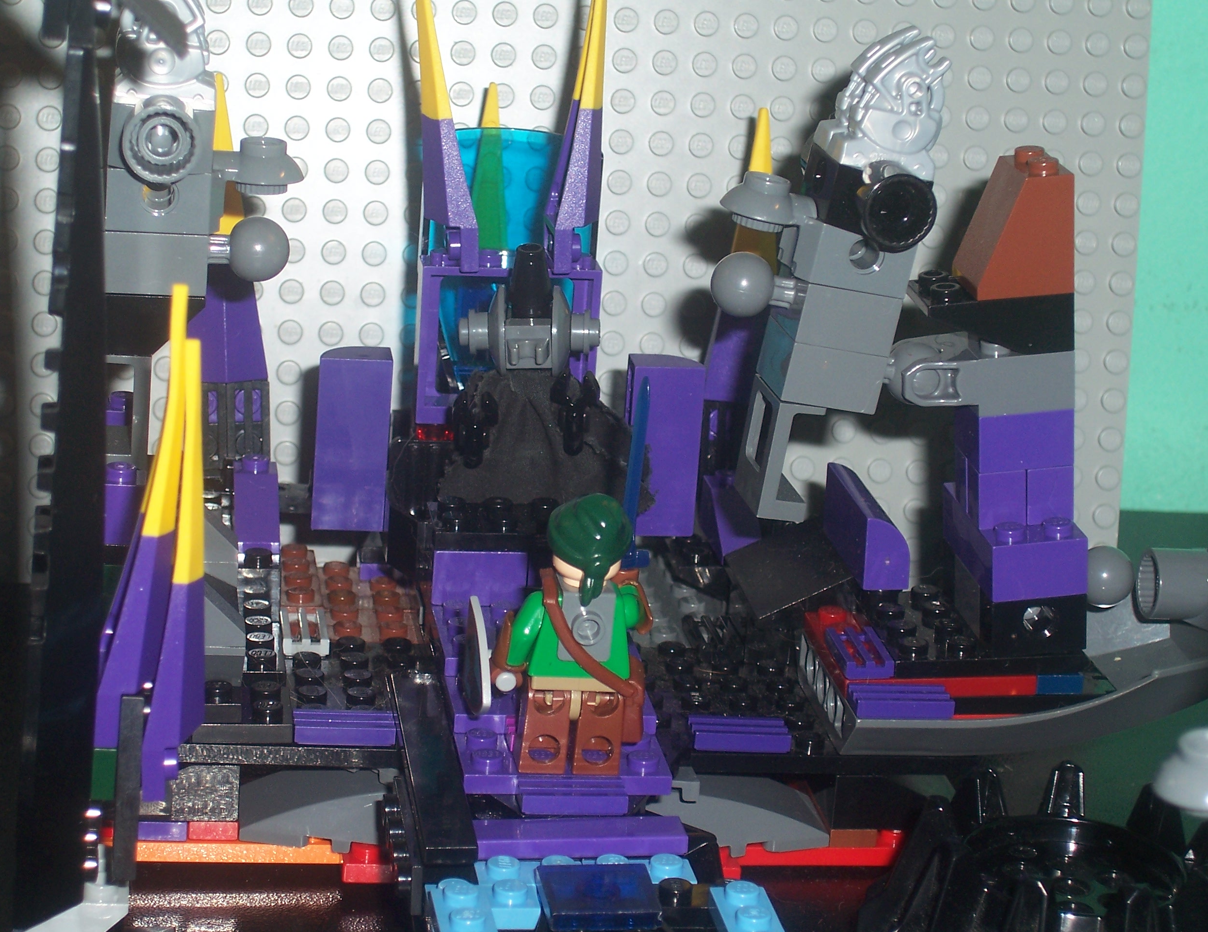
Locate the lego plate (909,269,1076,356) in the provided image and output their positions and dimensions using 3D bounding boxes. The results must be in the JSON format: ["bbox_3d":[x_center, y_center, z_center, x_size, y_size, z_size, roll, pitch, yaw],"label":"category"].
[{"bbox_3d":[0.062,-0.025,0.475,0.024,0.011,0.016,-5,19,-6],"label":"lego plate"}]

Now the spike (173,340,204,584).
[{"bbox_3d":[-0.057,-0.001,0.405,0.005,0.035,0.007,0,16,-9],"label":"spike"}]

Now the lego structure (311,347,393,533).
[{"bbox_3d":[-0.045,-0.005,0.528,0.013,0.032,0.008,2,17,-9],"label":"lego structure"}]

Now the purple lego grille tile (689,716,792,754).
[{"bbox_3d":[0.022,0.044,0.480,0.016,0.003,0.008,2,17,-9],"label":"purple lego grille tile"}]

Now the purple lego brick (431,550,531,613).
[{"bbox_3d":[-0.022,0.018,0.506,0.016,0.010,0.009,2,17,-9],"label":"purple lego brick"}]

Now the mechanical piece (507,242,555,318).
[{"bbox_3d":[-0.013,-0.032,0.507,0.008,0.012,0.008,0,18,-9],"label":"mechanical piece"}]

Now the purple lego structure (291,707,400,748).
[{"bbox_3d":[-0.041,0.042,0.468,0.016,0.003,0.008,2,17,-9],"label":"purple lego structure"}]

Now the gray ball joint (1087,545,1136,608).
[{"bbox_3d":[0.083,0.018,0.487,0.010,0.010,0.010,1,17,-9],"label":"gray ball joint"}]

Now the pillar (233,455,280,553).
[{"bbox_3d":[-0.062,0.006,0.527,0.008,0.011,0.024,2,17,-10],"label":"pillar"}]

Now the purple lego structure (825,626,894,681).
[{"bbox_3d":[0.042,0.031,0.488,0.008,0.003,0.016,0,17,-9],"label":"purple lego structure"}]

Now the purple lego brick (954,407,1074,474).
[{"bbox_3d":[0.067,-0.006,0.480,0.016,0.010,0.016,-5,19,-7],"label":"purple lego brick"}]

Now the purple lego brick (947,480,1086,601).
[{"bbox_3d":[0.068,0.011,0.486,0.016,0.011,0.032,-5,19,-7],"label":"purple lego brick"}]

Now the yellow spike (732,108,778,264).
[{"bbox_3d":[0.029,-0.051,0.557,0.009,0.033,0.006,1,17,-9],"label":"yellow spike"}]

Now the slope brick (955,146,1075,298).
[{"bbox_3d":[0.065,-0.039,0.469,0.016,0.021,0.016,-5,19,-7],"label":"slope brick"}]

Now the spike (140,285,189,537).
[{"bbox_3d":[-0.060,-0.008,0.409,0.006,0.035,0.006,4,16,-10],"label":"spike"}]

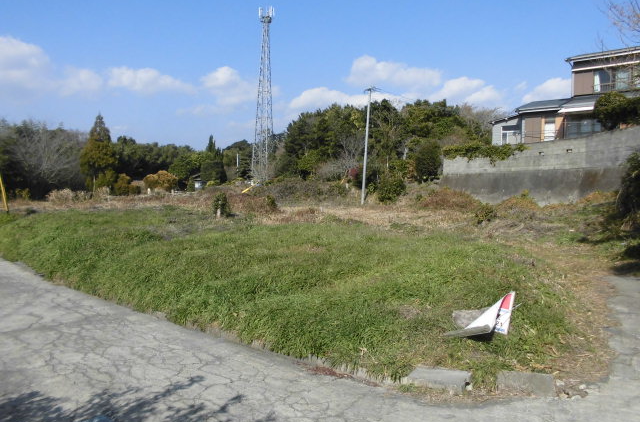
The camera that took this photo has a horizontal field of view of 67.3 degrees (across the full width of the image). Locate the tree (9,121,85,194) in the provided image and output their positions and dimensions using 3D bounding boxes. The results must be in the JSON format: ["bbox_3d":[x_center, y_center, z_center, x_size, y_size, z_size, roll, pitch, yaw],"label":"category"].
[{"bbox_3d":[-31.295,-6.021,55.003,8.520,8.240,7.670,0,2,-30],"label":"tree"}]

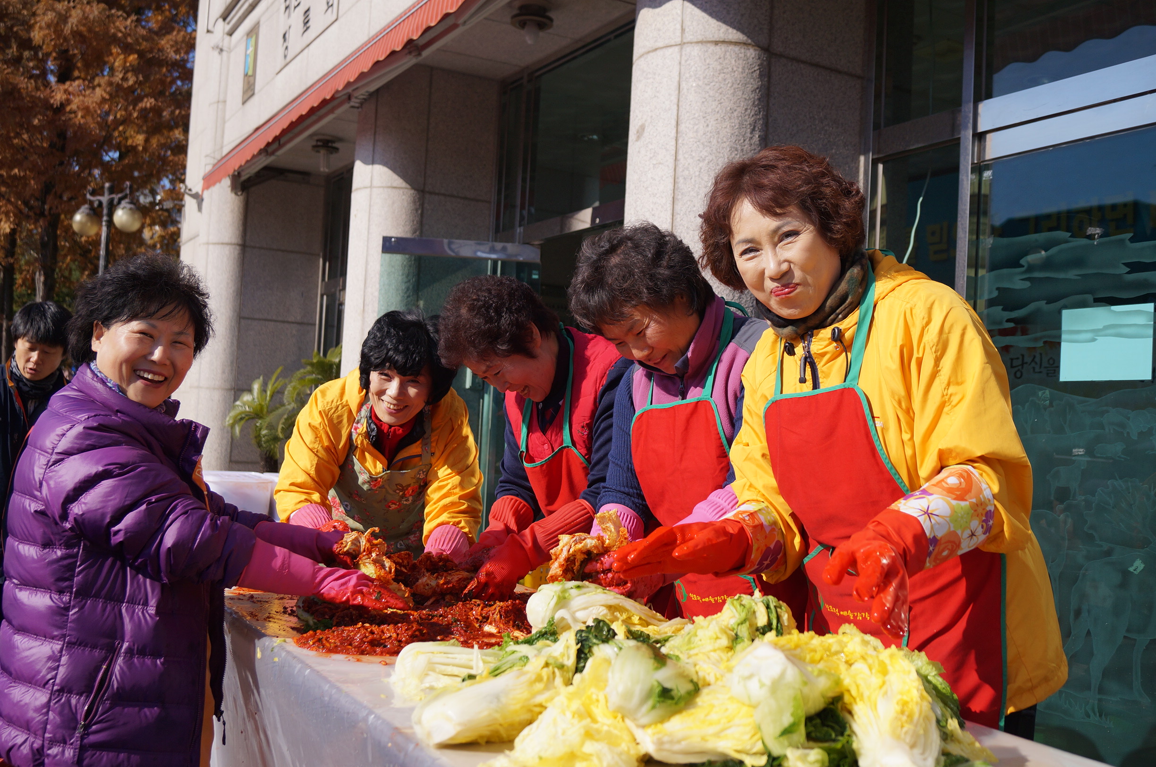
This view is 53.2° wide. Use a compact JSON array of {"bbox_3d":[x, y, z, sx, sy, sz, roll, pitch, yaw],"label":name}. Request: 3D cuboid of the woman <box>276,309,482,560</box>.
[{"bbox_3d":[-0.460,0.585,2.547,0.480,1.420,0.600,3,-2,-13],"label":"woman"}]

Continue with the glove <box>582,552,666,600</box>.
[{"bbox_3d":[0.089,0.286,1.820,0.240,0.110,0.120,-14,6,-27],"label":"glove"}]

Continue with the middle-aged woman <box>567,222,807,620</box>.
[{"bbox_3d":[0.173,0.548,1.979,0.560,1.510,0.500,5,-3,-40],"label":"middle-aged woman"}]

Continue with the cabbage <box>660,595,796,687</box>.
[{"bbox_3d":[0.208,0.361,1.600,0.170,0.130,0.210,4,-3,-30],"label":"cabbage"}]

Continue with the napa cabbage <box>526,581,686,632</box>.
[{"bbox_3d":[0.045,0.350,1.780,0.260,0.110,0.140,3,-2,-12],"label":"napa cabbage"}]

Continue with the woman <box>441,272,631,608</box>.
[{"bbox_3d":[-0.049,0.570,2.298,0.560,1.470,0.500,5,-3,-38],"label":"woman"}]

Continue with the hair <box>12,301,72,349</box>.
[{"bbox_3d":[-1.625,-0.172,3.520,0.175,0.160,0.195,3,-2,-9],"label":"hair"}]

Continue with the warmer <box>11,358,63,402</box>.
[{"bbox_3d":[-1.633,-0.010,3.500,0.165,0.140,0.165,3,-2,-12],"label":"warmer"}]

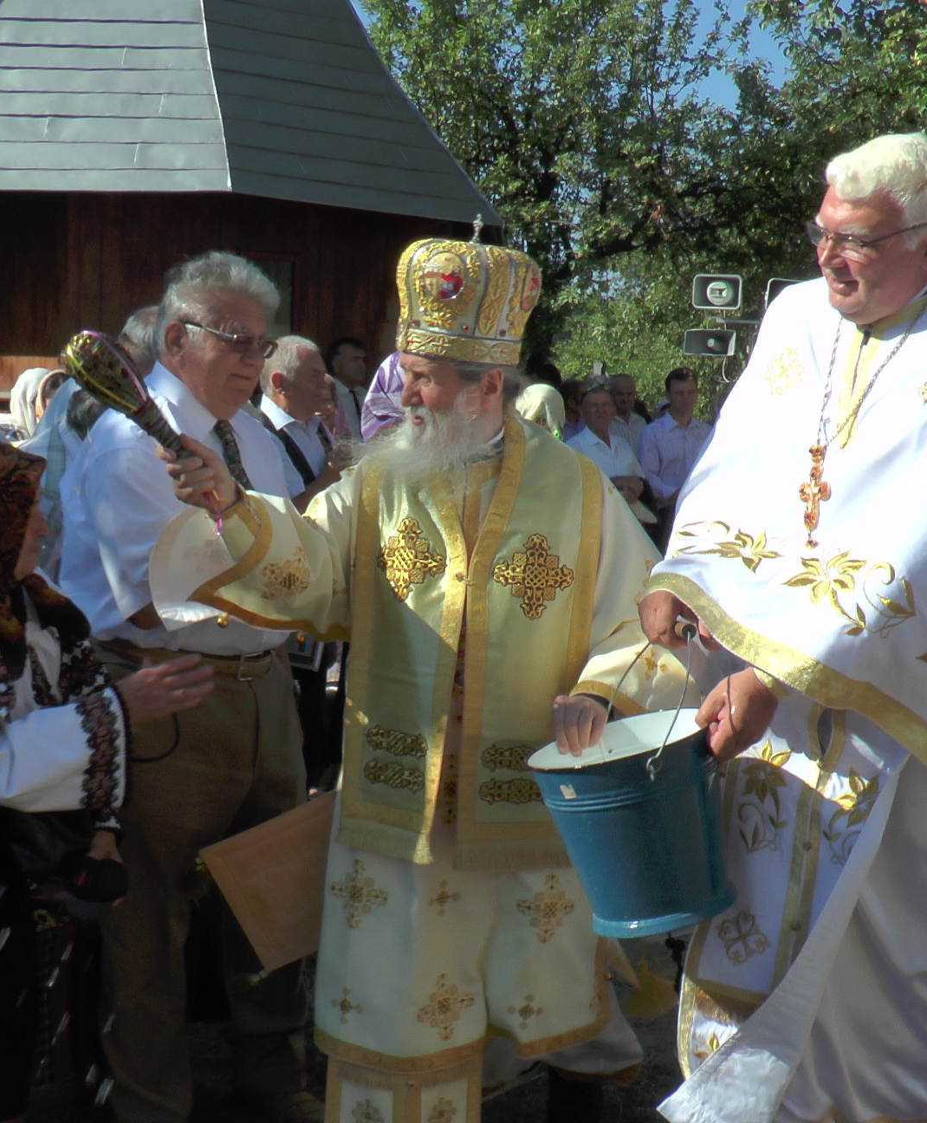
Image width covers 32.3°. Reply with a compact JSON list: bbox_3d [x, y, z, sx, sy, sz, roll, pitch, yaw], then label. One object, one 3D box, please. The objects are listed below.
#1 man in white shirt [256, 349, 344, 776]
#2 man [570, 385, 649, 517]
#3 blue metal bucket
[{"bbox_3d":[-0.558,0.111,5.373,0.420,1.720,0.520,5,6,36],"label":"man in white shirt"},{"bbox_3d":[0.743,-0.107,8.771,0.520,1.680,0.380,-1,5,-24],"label":"man"},{"bbox_3d":[0.255,0.376,2.310,0.275,0.260,0.275,-15,6,2],"label":"blue metal bucket"}]

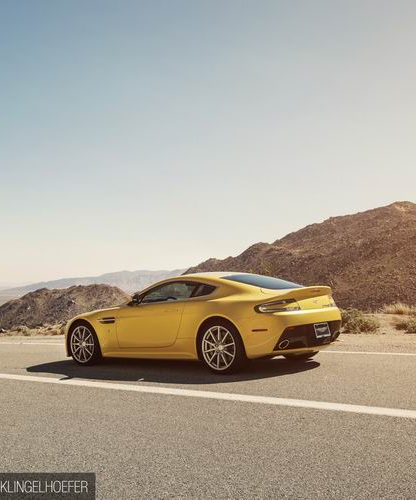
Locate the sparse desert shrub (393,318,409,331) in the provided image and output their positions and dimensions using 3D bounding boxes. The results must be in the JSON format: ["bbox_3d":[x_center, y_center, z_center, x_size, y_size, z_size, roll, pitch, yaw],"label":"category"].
[{"bbox_3d":[3.975,1.530,13.693,0.369,0.236,0.366,-2,-3,16],"label":"sparse desert shrub"}]

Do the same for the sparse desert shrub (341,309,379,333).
[{"bbox_3d":[3.177,1.483,14.025,0.858,0.479,0.760,-2,-3,13],"label":"sparse desert shrub"}]

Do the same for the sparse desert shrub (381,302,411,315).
[{"bbox_3d":[5.502,1.707,19.455,0.872,0.335,0.733,-2,-3,16],"label":"sparse desert shrub"}]

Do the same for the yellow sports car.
[{"bbox_3d":[-0.201,0.955,9.291,4.385,1.250,1.920,-6,-5,42],"label":"yellow sports car"}]

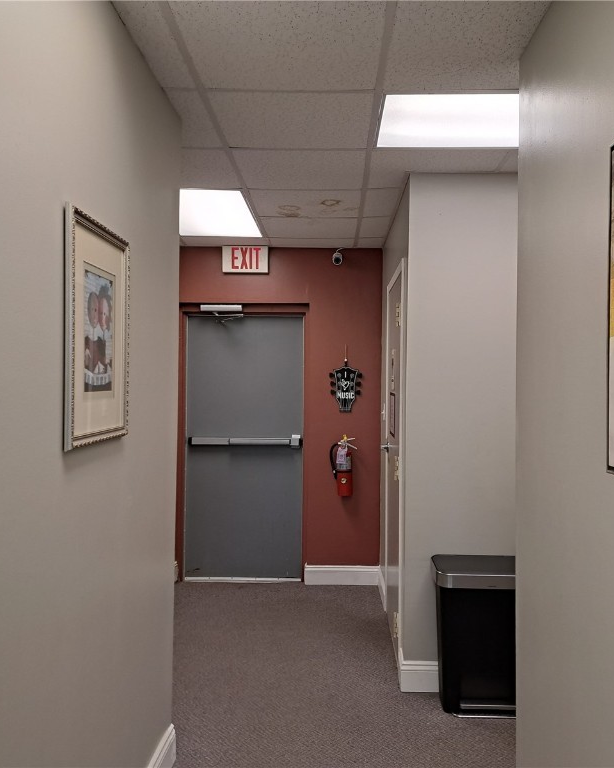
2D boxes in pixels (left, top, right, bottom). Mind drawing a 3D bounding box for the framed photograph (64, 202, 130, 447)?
[{"bbox_3d":[-0.522,-0.126,1.784,0.024,0.548,0.428,1,0,2],"label":"framed photograph"}]

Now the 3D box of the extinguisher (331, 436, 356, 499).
[{"bbox_3d":[0.258,0.587,5.075,0.184,0.448,0.124,1,0,2],"label":"extinguisher"}]

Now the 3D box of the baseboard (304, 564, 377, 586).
[{"bbox_3d":[0.253,1.389,5.149,0.538,0.137,0.018,1,0,2],"label":"baseboard"}]

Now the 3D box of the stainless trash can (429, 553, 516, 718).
[{"bbox_3d":[0.794,1.131,3.168,0.468,0.642,0.334,1,0,2],"label":"stainless trash can"}]

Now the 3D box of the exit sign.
[{"bbox_3d":[-0.445,-0.897,5.150,0.326,0.197,0.055,1,0,2],"label":"exit sign"}]

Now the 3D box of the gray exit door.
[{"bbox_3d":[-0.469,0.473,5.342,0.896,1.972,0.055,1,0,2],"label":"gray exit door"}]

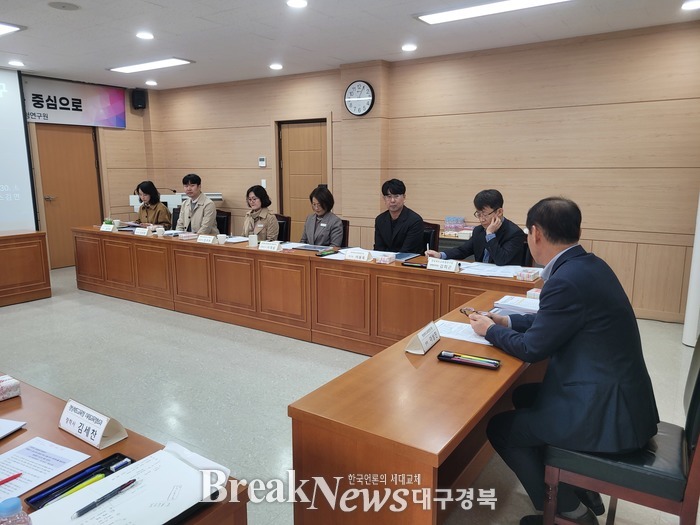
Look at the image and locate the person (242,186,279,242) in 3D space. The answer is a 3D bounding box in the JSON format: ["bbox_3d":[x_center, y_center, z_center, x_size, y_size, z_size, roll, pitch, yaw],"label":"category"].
[{"bbox_3d":[-0.985,-0.161,5.541,0.500,1.270,0.720,7,13,33],"label":"person"}]

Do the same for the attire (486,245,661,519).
[{"bbox_3d":[0.835,0.452,2.031,0.670,1.040,0.520,8,14,39],"label":"attire"}]

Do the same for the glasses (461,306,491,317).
[{"bbox_3d":[0.551,0.222,2.305,0.145,0.045,0.110,6,12,33],"label":"glasses"}]

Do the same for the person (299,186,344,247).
[{"bbox_3d":[-0.295,-0.078,5.087,0.500,1.265,0.720,7,13,33],"label":"person"}]

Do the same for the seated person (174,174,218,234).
[{"bbox_3d":[-1.799,-0.311,6.068,0.560,1.380,0.740,4,12,24],"label":"seated person"}]

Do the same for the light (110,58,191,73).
[{"bbox_3d":[-2.430,-2.385,6.372,1.263,0.060,0.291,7,13,33],"label":"light"}]

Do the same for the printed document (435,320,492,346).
[{"bbox_3d":[0.489,0.298,2.288,0.305,0.006,0.215,6,12,33],"label":"printed document"}]

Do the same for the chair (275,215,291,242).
[{"bbox_3d":[-0.978,-0.038,5.756,0.490,0.950,0.570,7,13,33],"label":"chair"}]

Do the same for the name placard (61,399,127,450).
[{"bbox_3d":[-0.721,0.440,1.468,0.212,0.077,0.088,7,13,33],"label":"name placard"}]

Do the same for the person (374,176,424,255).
[{"bbox_3d":[0.381,-0.052,4.575,0.540,1.320,0.750,6,12,33],"label":"person"}]

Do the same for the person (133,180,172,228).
[{"bbox_3d":[-2.415,-0.339,6.399,0.520,1.260,0.750,6,12,33],"label":"person"}]

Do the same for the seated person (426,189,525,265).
[{"bbox_3d":[1.040,0.077,4.181,0.640,1.280,0.740,7,13,33],"label":"seated person"}]

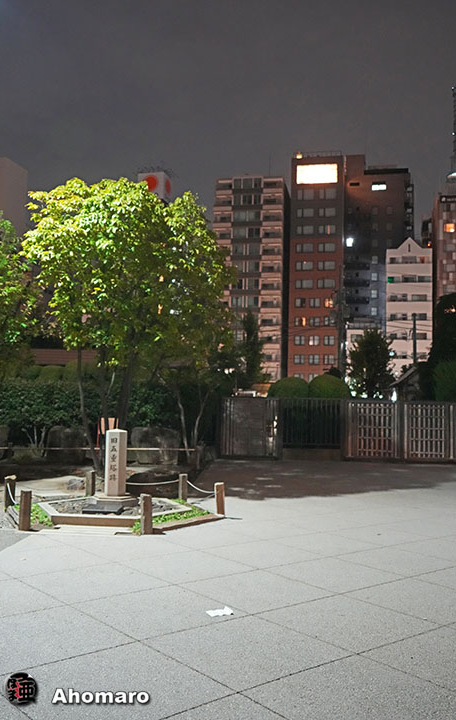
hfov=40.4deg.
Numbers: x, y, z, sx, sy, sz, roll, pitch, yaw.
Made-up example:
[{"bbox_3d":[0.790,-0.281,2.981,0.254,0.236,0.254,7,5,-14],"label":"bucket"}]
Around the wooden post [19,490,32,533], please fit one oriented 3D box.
[{"bbox_3d":[-2.555,1.899,7.822,0.135,0.490,0.135,1,-5,5],"label":"wooden post"}]

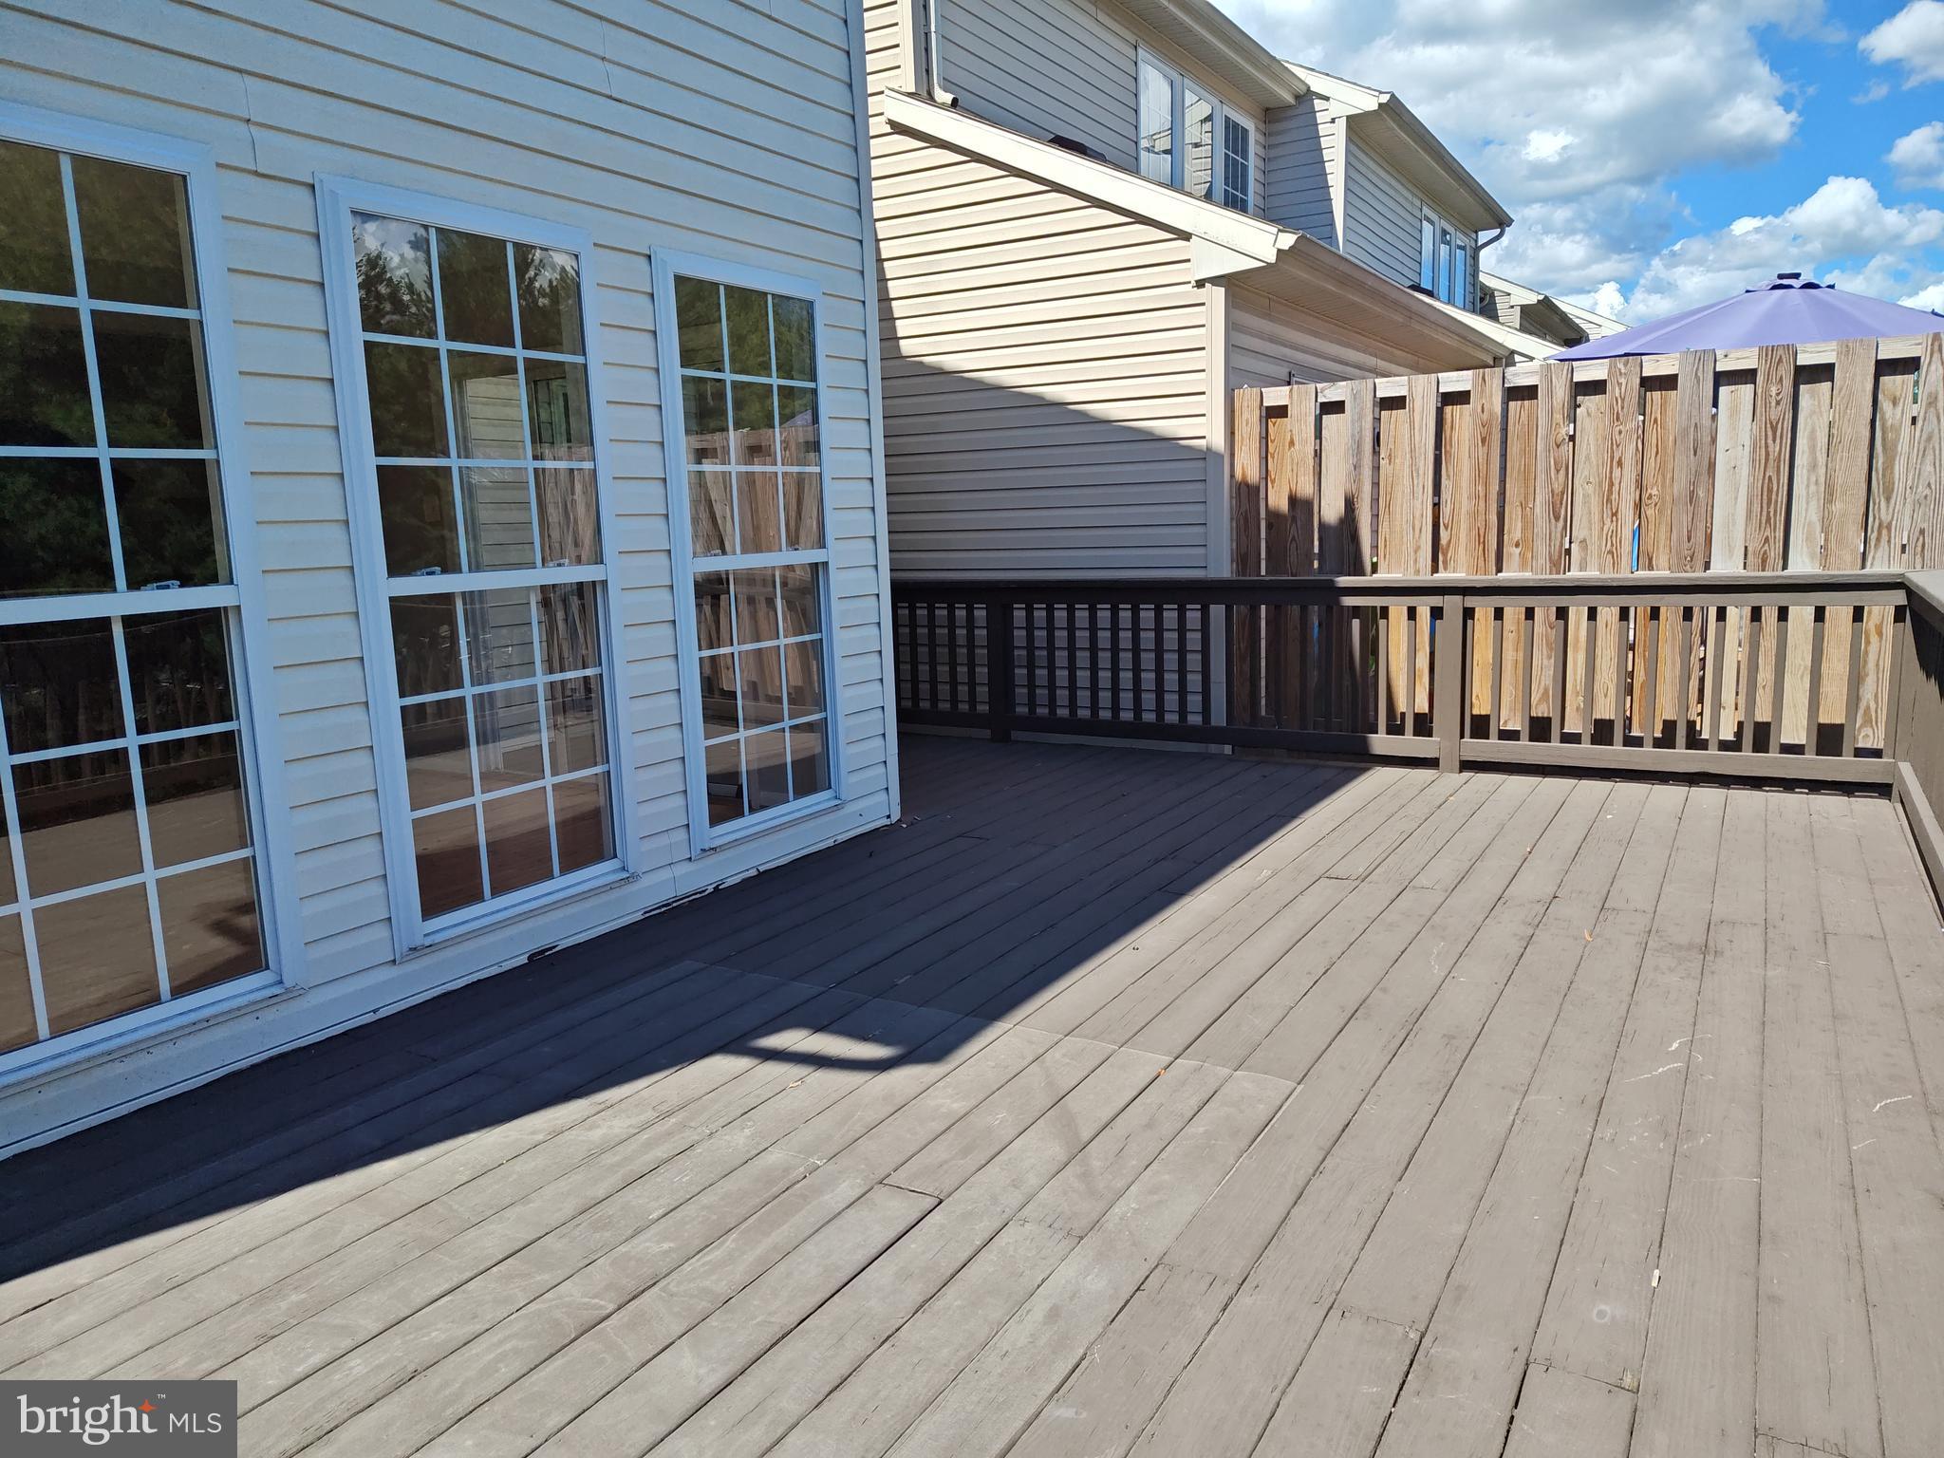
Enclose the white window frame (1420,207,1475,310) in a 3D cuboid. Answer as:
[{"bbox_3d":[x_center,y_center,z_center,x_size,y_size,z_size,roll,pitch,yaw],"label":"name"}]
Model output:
[{"bbox_3d":[5.760,-5.556,15.674,0.100,1.050,2.718,4,11,31],"label":"white window frame"}]

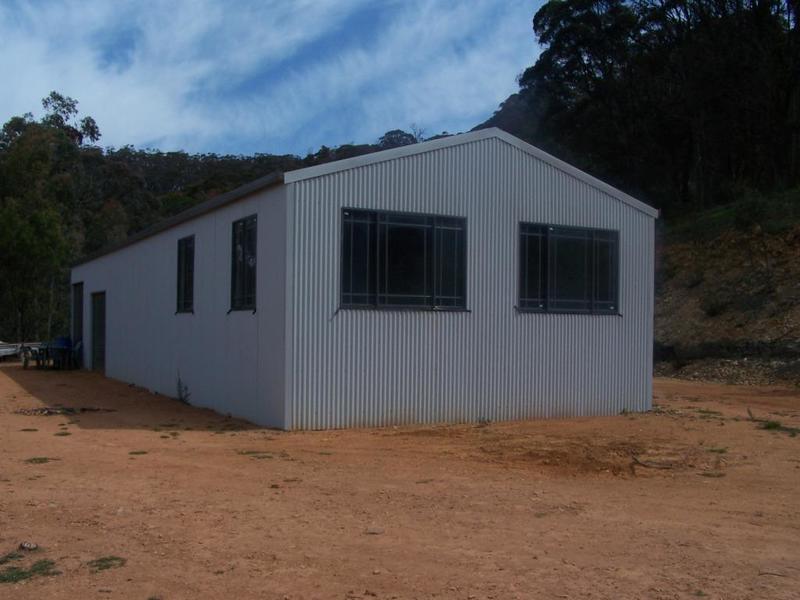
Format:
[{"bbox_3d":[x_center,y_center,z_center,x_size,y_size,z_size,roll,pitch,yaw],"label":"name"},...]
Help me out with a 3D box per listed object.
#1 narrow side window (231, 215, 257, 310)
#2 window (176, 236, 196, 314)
[{"bbox_3d":[-2.429,-0.560,13.788,0.100,1.434,1.116,2,-2,-30],"label":"narrow side window"},{"bbox_3d":[-4.011,-0.468,16.542,0.100,1.418,1.084,2,-2,-30],"label":"window"}]

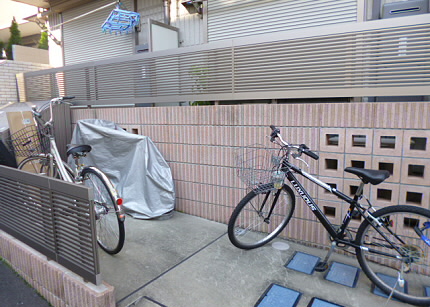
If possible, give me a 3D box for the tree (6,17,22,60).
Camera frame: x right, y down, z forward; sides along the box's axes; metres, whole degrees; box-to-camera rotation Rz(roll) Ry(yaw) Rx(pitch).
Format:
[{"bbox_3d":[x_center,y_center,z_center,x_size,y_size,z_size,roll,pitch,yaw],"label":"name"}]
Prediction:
[{"bbox_3d":[-9.074,-5.182,13.500,0.720,2.050,0.720,1,6,0],"label":"tree"}]

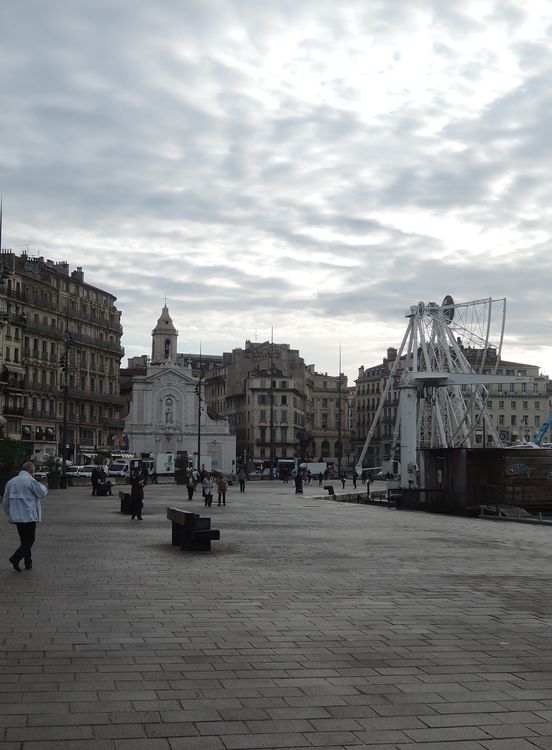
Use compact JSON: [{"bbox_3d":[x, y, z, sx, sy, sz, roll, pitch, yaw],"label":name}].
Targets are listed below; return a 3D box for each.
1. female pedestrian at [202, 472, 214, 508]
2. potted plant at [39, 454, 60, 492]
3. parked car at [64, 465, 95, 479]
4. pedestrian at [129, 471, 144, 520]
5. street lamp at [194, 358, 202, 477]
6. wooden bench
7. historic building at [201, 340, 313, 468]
[{"bbox_3d":[-3.266,5.542,49.080,0.550,1.630,0.420,1,-6,-5],"label":"female pedestrian"},{"bbox_3d":[-19.625,8.311,87.607,1.800,3.200,1.800,0,-5,0],"label":"potted plant"},{"bbox_3d":[-21.554,10.860,111.472,1.800,1.600,4.300,-2,-6,16],"label":"parked car"},{"bbox_3d":[-4.671,4.019,33.982,0.460,1.660,0.430,-2,-6,20],"label":"pedestrian"},{"bbox_3d":[-9.187,4.718,119.095,0.950,16.500,0.950,0,-5,0],"label":"street lamp"},{"bbox_3d":[-1.801,3.262,21.430,0.750,0.760,3.300,2,-6,-12],"label":"wooden bench"},{"bbox_3d":[-4.287,7.806,222.273,24.000,30.000,26.000,0,-5,0],"label":"historic building"}]

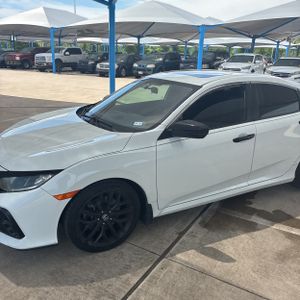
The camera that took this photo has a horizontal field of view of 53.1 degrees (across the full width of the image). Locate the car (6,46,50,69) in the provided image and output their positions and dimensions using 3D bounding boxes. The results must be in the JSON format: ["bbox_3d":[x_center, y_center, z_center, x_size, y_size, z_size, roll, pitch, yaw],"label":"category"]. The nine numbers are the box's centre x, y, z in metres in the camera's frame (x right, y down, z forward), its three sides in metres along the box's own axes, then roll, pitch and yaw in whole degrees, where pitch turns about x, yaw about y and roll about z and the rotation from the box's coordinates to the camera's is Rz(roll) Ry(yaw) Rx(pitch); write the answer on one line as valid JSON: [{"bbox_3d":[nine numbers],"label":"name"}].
[{"bbox_3d":[-11.258,-8.982,29.092,1.980,1.900,5.600,10,20,22],"label":"car"}]

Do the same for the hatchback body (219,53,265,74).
[{"bbox_3d":[5.715,-5.139,18.490,1.810,1.470,4.550,12,21,27],"label":"hatchback body"}]

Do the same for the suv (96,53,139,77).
[{"bbox_3d":[-1.857,-6.489,22.872,1.900,1.750,4.850,12,21,28],"label":"suv"}]

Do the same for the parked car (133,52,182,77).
[{"bbox_3d":[0.670,-5.868,20.752,1.820,1.680,4.500,12,21,28],"label":"parked car"}]

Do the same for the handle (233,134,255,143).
[{"bbox_3d":[0.914,-0.109,2.928,0.250,0.042,0.050,-8,21,-27],"label":"handle"}]

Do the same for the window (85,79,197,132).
[{"bbox_3d":[-0.160,-0.525,3.251,0.920,0.130,1.420,-34,31,-15],"label":"window"}]

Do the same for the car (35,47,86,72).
[{"bbox_3d":[-7.474,-8.116,26.648,2.030,1.940,5.850,11,20,25],"label":"car"}]

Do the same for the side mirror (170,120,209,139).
[{"bbox_3d":[0.337,-0.173,2.527,0.190,0.150,0.230,-8,21,-27],"label":"side mirror"}]

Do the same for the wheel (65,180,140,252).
[{"bbox_3d":[-0.415,0.523,2.550,0.645,0.645,0.220,-8,21,-27],"label":"wheel"}]

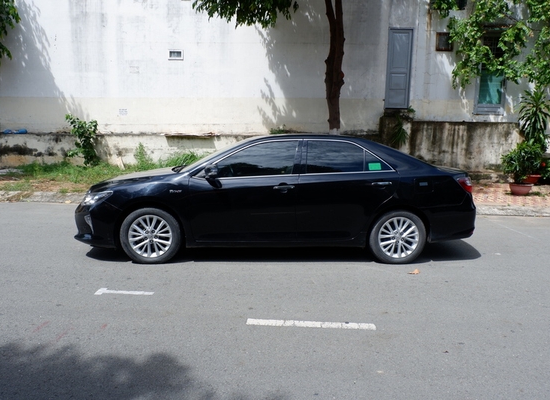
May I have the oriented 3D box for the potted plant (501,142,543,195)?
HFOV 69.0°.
[{"bbox_3d":[5.481,-0.677,8.878,0.820,1.150,0.820,1,8,1],"label":"potted plant"}]

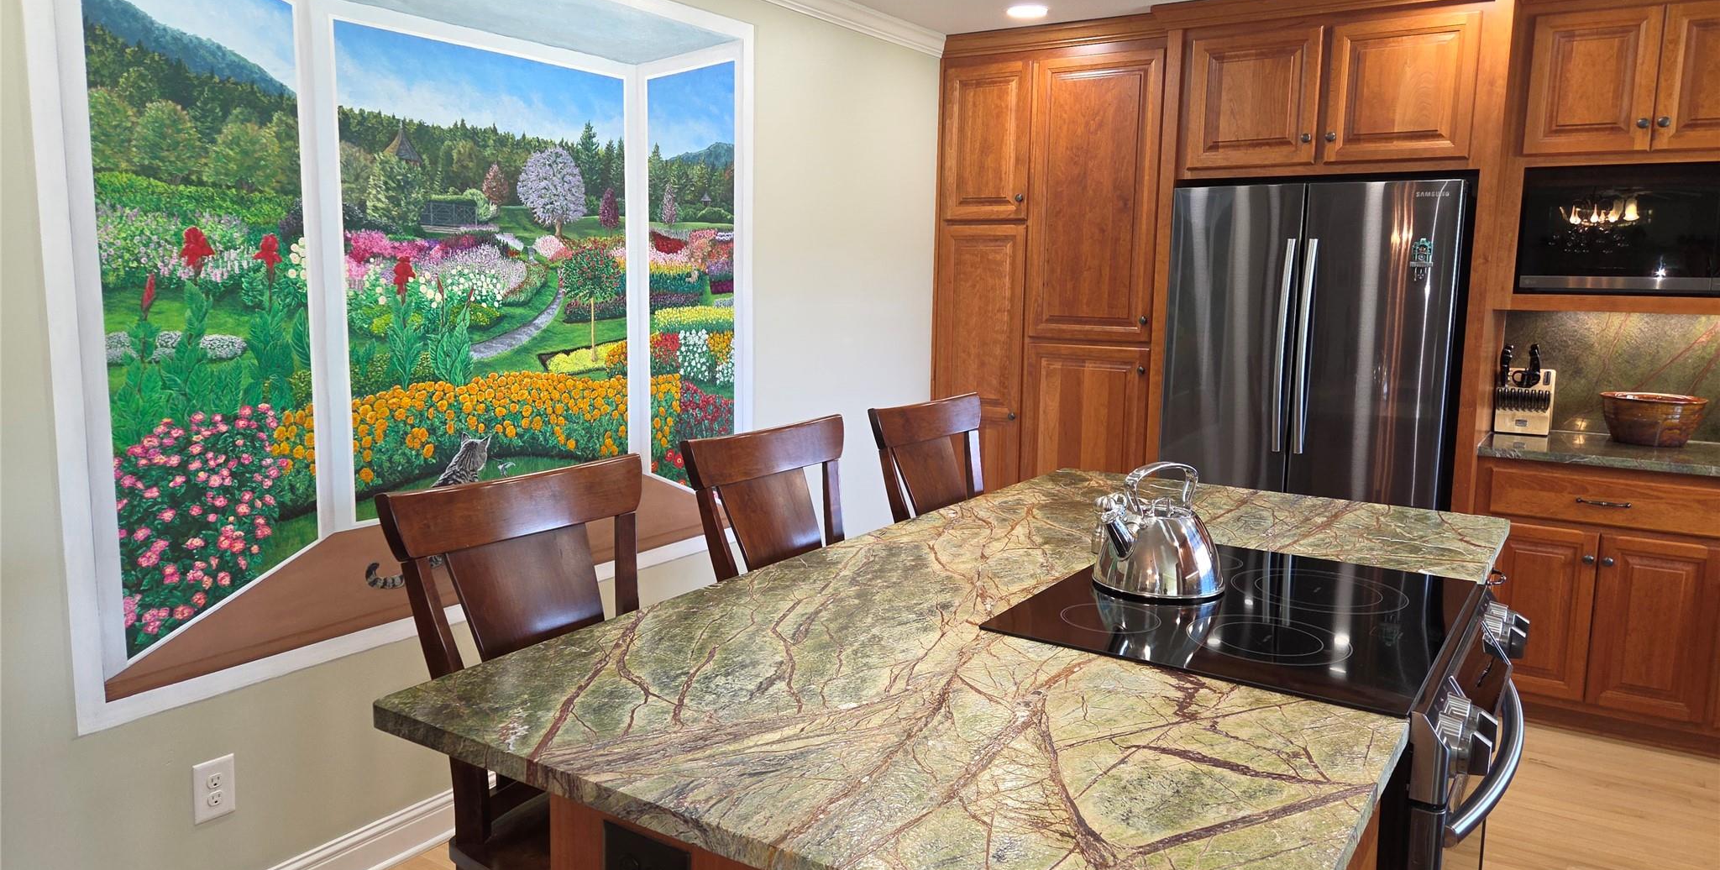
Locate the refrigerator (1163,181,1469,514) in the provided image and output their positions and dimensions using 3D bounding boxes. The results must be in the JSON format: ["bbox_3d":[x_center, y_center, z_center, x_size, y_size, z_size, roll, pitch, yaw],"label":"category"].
[{"bbox_3d":[1.669,0.004,4.164,0.906,1.762,0.870,6,9,33],"label":"refrigerator"}]

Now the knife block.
[{"bbox_3d":[2.422,-0.130,4.157,0.167,0.240,0.180,6,9,33],"label":"knife block"}]

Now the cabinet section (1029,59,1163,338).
[{"bbox_3d":[1.045,-0.933,4.601,0.515,1.073,0.600,6,9,33],"label":"cabinet section"}]

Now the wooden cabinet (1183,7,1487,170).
[{"bbox_3d":[1.656,-1.117,3.919,0.925,0.465,0.600,6,9,33],"label":"wooden cabinet"}]

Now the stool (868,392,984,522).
[{"bbox_3d":[0.355,0.505,2.765,0.540,1.110,0.480,6,9,33],"label":"stool"}]

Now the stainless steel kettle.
[{"bbox_3d":[0.499,0.150,1.904,0.224,0.210,0.216,1,8,0],"label":"stainless steel kettle"}]

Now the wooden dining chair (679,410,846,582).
[{"bbox_3d":[0.009,0.572,2.230,0.540,1.110,0.490,5,9,29],"label":"wooden dining chair"}]

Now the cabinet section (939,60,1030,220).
[{"bbox_3d":[0.661,-1.214,4.822,0.400,0.637,0.600,6,9,33],"label":"cabinet section"}]

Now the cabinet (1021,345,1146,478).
[{"bbox_3d":[1.011,0.176,4.607,0.490,1.105,0.600,6,9,33],"label":"cabinet"}]

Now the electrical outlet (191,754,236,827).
[{"bbox_3d":[-1.331,0.732,2.359,0.008,0.125,0.081,6,9,33],"label":"electrical outlet"}]

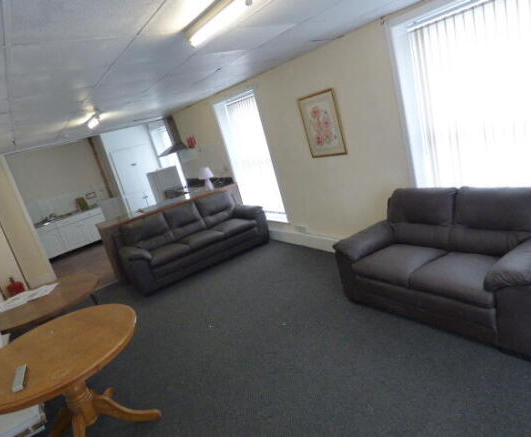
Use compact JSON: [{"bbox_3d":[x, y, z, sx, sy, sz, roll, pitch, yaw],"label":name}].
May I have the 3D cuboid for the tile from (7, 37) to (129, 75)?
[{"bbox_3d":[-1.145,-0.919,1.928,0.590,0.020,0.590,-23,17,-32],"label":"tile"}]

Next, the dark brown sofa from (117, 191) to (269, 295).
[{"bbox_3d":[-1.122,0.271,5.256,2.002,0.880,0.900,-22,16,-28],"label":"dark brown sofa"}]

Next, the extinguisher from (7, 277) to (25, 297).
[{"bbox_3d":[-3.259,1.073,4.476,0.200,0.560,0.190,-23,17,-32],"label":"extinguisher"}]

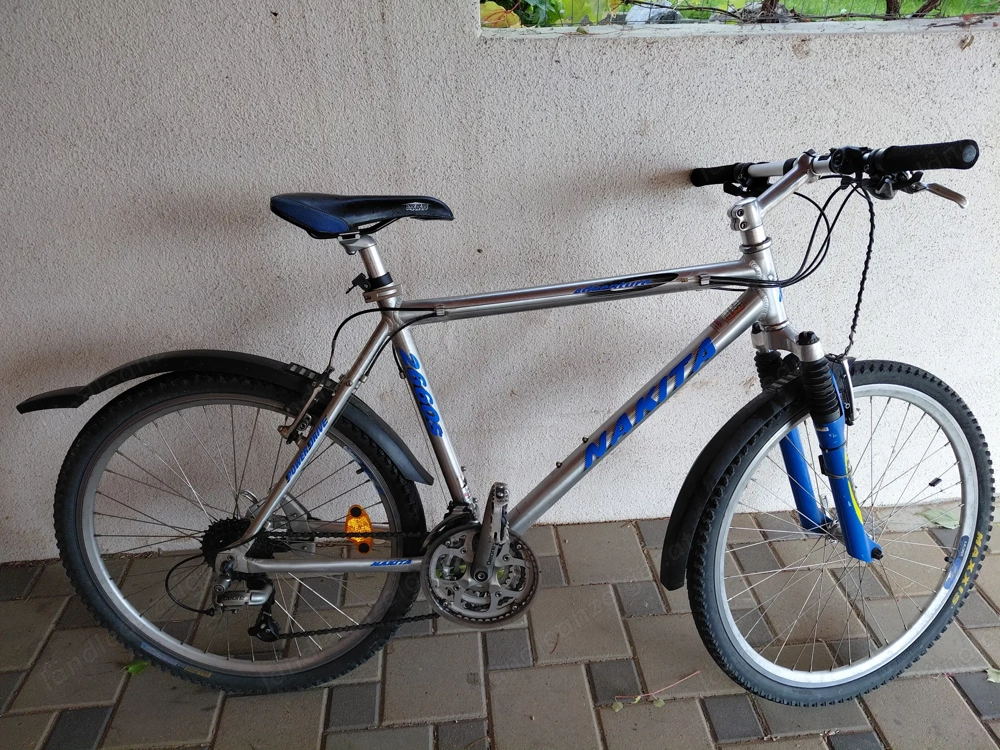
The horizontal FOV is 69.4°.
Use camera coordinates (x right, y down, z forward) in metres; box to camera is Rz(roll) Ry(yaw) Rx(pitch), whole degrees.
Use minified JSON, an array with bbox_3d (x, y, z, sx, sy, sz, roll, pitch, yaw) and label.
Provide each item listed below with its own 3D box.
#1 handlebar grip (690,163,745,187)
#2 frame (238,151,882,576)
[{"bbox_3d":[0.391,-0.365,1.317,0.034,0.034,0.130,-11,14,-18],"label":"handlebar grip"},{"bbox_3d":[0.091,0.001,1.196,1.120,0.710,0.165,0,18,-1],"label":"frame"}]

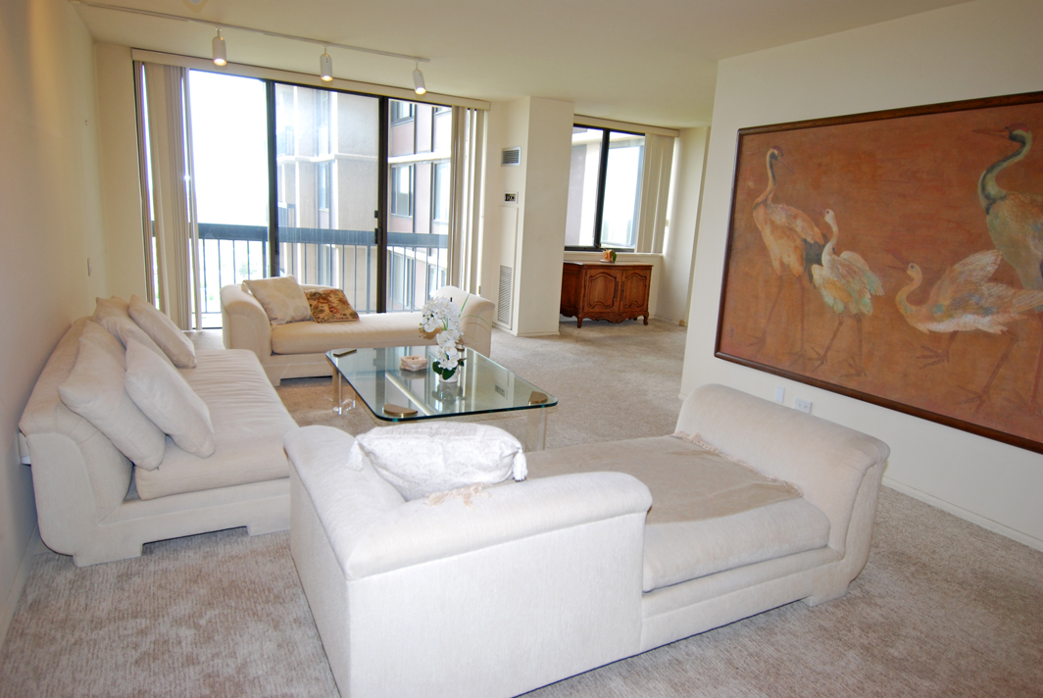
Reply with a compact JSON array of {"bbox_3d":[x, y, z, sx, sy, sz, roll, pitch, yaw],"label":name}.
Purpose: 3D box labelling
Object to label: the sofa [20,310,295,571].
[{"bbox_3d":[-1.795,0.274,3.172,0.920,0.600,2.030,-3,14,-28],"label":"sofa"}]

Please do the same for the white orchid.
[{"bbox_3d":[-0.444,-0.051,3.424,0.260,0.485,0.250,-3,14,-28],"label":"white orchid"}]

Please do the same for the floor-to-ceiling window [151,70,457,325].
[{"bbox_3d":[-2.125,-1.490,6.693,3.300,2.530,0.120,-3,14,-28],"label":"floor-to-ceiling window"}]

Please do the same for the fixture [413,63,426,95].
[{"bbox_3d":[-0.870,-2.317,5.218,0.100,0.250,0.100,-3,14,-28],"label":"fixture"}]

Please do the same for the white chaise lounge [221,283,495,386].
[{"bbox_3d":[-1.438,-0.183,5.320,2.155,0.630,1.150,-3,14,-28],"label":"white chaise lounge"}]

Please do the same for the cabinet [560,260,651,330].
[{"bbox_3d":[1.149,-0.753,8.212,1.120,0.810,0.520,-3,14,-28],"label":"cabinet"}]

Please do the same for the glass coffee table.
[{"bbox_3d":[-0.548,0.334,3.666,1.005,0.410,1.540,-3,14,-28],"label":"glass coffee table"}]

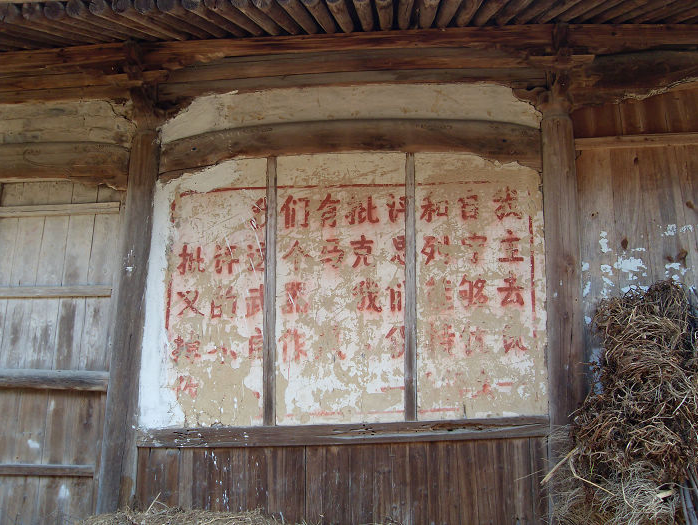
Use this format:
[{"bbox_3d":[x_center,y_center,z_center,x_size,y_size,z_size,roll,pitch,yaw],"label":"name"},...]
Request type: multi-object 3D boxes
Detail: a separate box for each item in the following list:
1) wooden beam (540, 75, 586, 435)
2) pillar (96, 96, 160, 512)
[{"bbox_3d":[1.596,0.138,5.528,0.250,3.199,0.250,1,-14,2],"label":"wooden beam"},{"bbox_3d":[-1.631,0.239,5.612,0.250,3.220,0.250,0,-14,2],"label":"pillar"}]

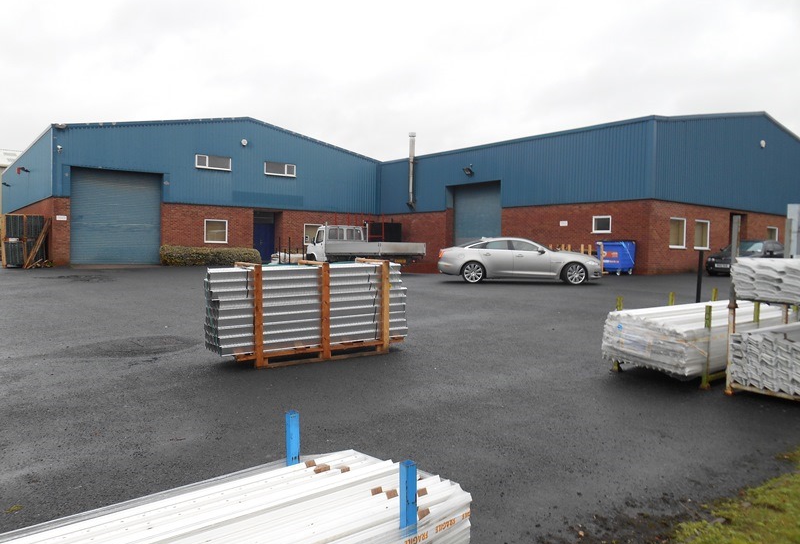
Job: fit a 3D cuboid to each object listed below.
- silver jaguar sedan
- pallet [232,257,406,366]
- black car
[{"bbox_3d":[3.680,-0.360,18.700,5.120,1.450,1.930,1,2,3],"label":"silver jaguar sedan"},{"bbox_3d":[-1.091,0.466,7.693,2.209,1.183,0.771,-3,5,-31],"label":"pallet"},{"bbox_3d":[14.000,-0.525,23.750,4.600,1.430,1.820,-1,3,-36],"label":"black car"}]

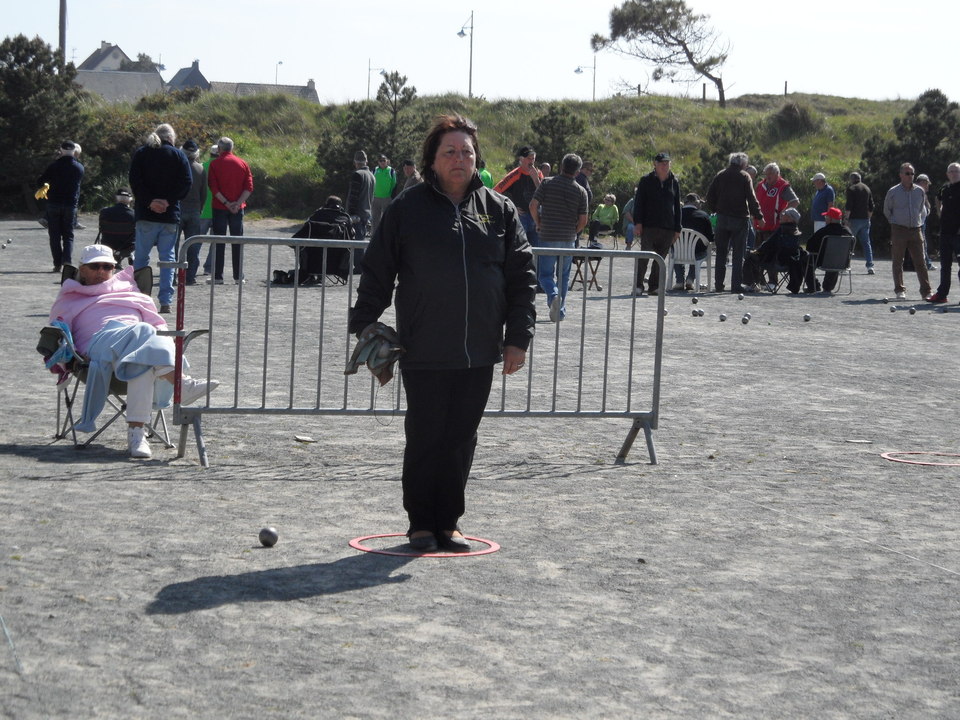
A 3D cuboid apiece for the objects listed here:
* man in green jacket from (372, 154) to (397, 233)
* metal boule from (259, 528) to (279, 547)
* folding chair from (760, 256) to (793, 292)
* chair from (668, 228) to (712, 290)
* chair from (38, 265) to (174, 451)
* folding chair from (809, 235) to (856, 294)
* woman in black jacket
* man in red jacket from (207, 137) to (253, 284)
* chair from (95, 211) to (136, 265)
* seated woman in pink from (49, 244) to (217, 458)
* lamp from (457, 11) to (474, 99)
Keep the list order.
[{"bbox_3d":[-1.860,-3.100,42.700,0.520,1.750,0.330,2,5,4],"label":"man in green jacket"},{"bbox_3d":[-0.818,0.684,8.580,0.074,0.074,0.074,2,5,0],"label":"metal boule"},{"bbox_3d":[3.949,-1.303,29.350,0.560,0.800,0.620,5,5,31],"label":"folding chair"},{"bbox_3d":[2.752,-1.307,29.000,0.570,0.820,0.570,3,5,17],"label":"chair"},{"bbox_3d":[-1.870,-0.020,11.680,0.850,0.920,0.640,0,5,-20],"label":"chair"},{"bbox_3d":[4.645,-1.259,29.400,0.540,0.790,0.600,1,5,-18],"label":"folding chair"},{"bbox_3d":[-0.140,-0.100,8.600,0.690,1.660,0.400,2,5,-6],"label":"woman in black jacket"},{"bbox_3d":[-3.094,-1.846,27.400,0.560,1.790,0.380,1,5,-11],"label":"man in red jacket"},{"bbox_3d":[-5.030,-1.670,31.000,0.780,0.820,0.580,2,5,-2],"label":"chair"},{"bbox_3d":[-1.810,-0.070,11.480,0.820,1.050,0.820,1,5,-19],"label":"seated woman in pink"},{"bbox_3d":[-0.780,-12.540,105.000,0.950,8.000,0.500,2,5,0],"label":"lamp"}]

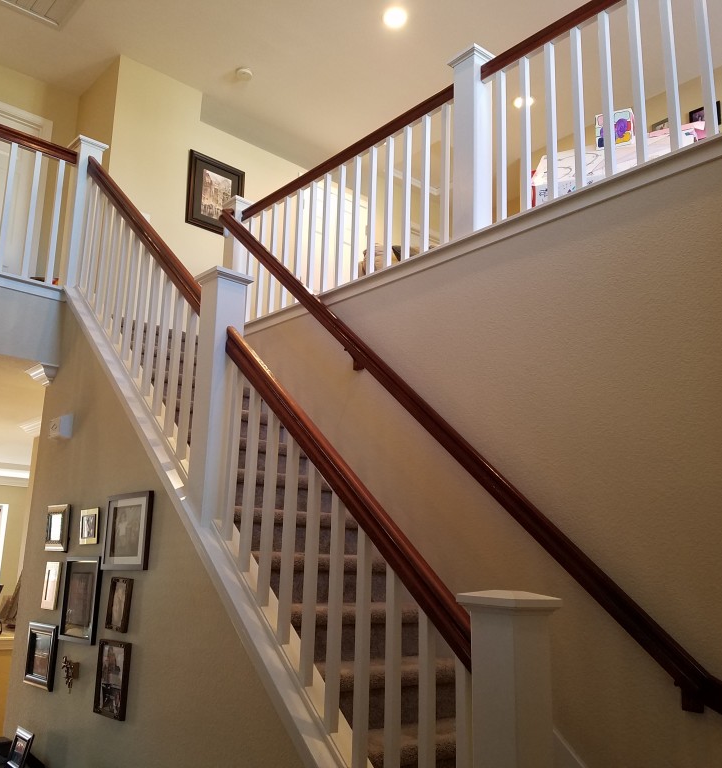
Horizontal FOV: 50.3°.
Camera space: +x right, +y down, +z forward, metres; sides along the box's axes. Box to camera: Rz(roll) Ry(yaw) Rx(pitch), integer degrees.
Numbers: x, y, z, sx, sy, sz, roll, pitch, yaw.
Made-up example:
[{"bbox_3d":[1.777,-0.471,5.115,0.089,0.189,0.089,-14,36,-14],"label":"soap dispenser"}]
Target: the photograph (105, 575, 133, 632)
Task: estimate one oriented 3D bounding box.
[{"bbox_3d":[-0.995,0.909,3.175,0.026,0.208,0.154,13,-17,-40],"label":"photograph"}]

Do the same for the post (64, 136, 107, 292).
[{"bbox_3d":[-1.660,-0.979,4.564,0.172,0.955,0.172,13,-17,-40],"label":"post"}]

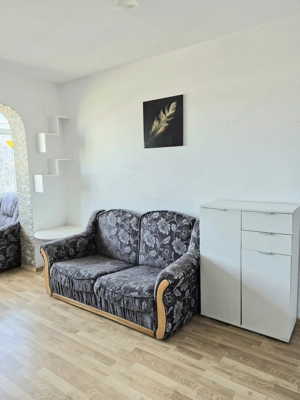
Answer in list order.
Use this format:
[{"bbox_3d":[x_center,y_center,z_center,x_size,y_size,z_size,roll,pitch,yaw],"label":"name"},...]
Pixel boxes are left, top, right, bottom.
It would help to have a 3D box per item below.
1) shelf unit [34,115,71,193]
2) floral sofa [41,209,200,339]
[{"bbox_3d":[-1.360,-0.645,3.717,0.212,1.050,0.504,3,8,35],"label":"shelf unit"},{"bbox_3d":[-0.285,0.601,2.834,1.629,0.898,0.884,3,8,35],"label":"floral sofa"}]

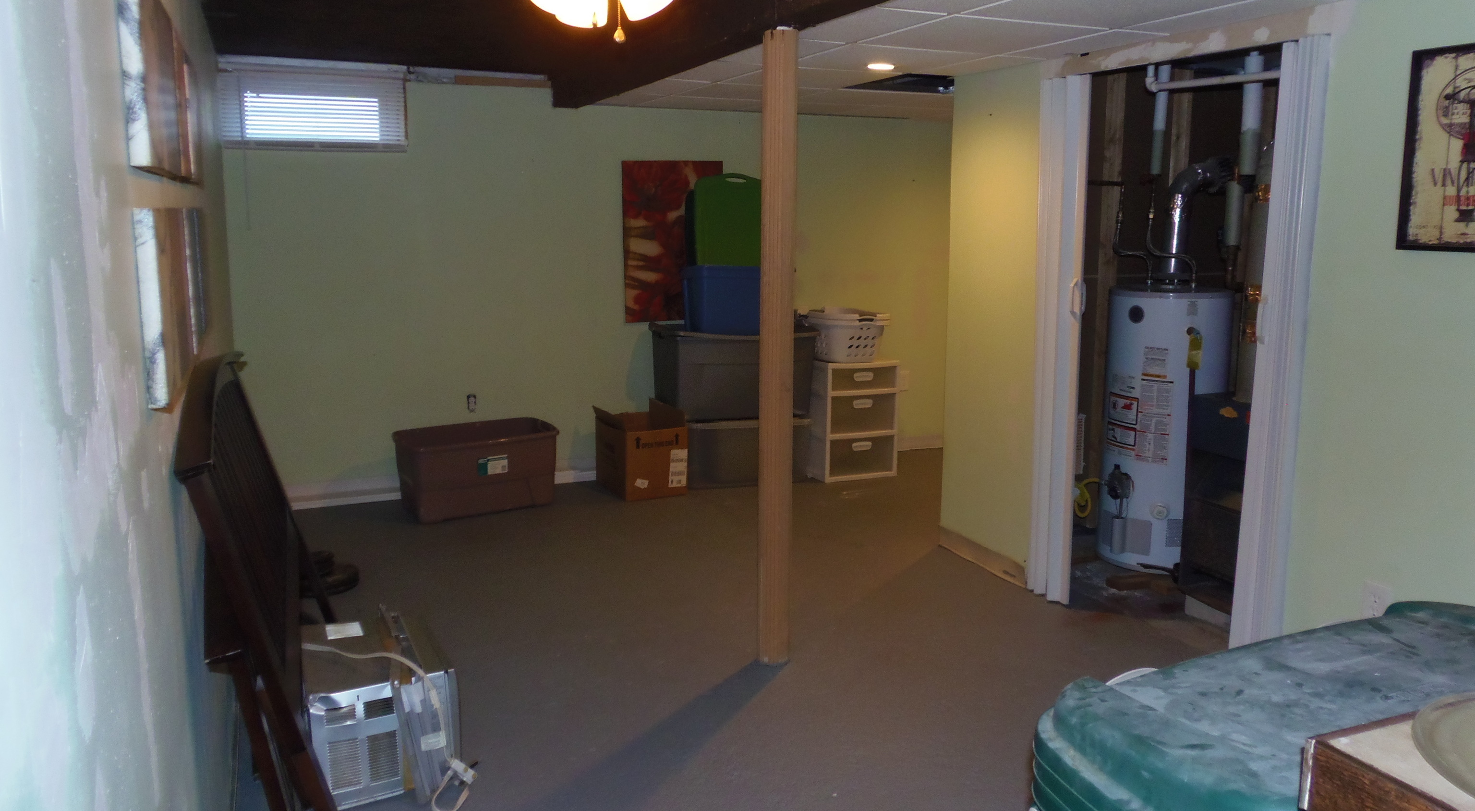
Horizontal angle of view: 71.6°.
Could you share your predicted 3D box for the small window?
[{"bbox_3d":[-2.123,-1.516,5.176,0.870,0.430,0.080,-4,12,-23],"label":"small window"}]

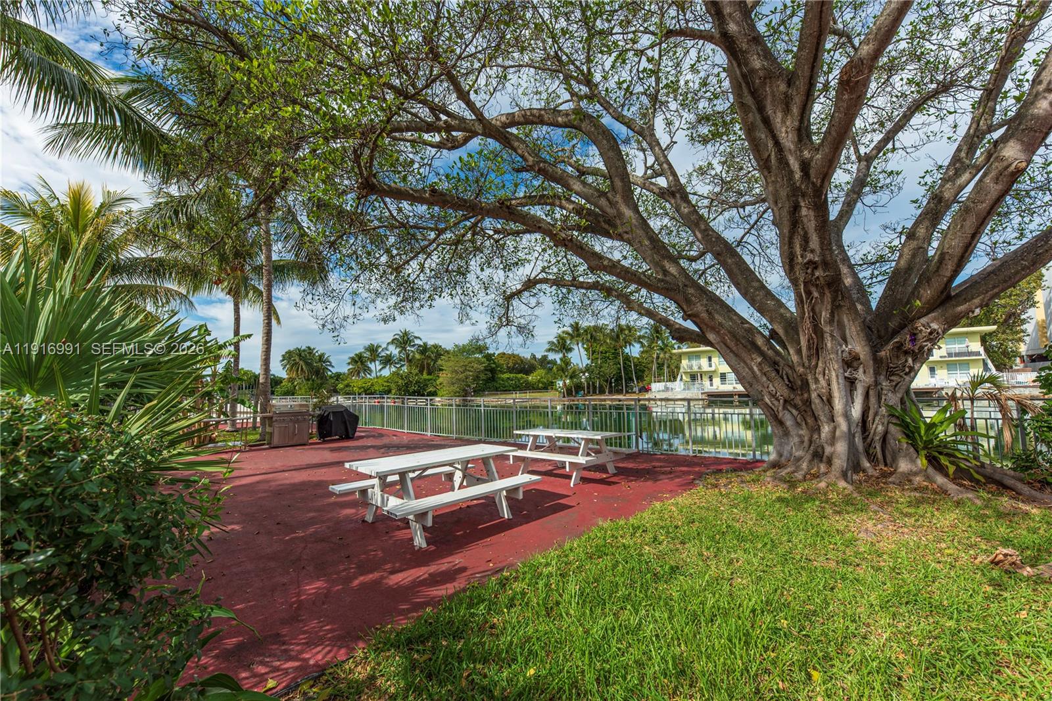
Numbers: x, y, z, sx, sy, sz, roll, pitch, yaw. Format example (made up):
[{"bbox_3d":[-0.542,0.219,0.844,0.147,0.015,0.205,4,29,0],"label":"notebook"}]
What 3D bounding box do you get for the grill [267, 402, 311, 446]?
[{"bbox_3d":[-6.623,2.062,11.519,0.880,1.160,0.600,3,-6,-37],"label":"grill"}]

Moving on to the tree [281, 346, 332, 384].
[{"bbox_3d":[-33.261,3.112,62.000,6.600,7.590,6.000,1,-5,-28],"label":"tree"}]

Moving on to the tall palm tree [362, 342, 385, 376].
[{"bbox_3d":[-32.625,4.093,87.484,4.900,11.591,4.900,1,-5,-20],"label":"tall palm tree"}]

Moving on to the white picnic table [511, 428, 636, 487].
[{"bbox_3d":[0.702,1.769,7.072,1.870,0.740,1.540,-6,-7,43],"label":"white picnic table"}]

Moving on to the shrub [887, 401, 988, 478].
[{"bbox_3d":[6.537,1.403,6.500,1.150,1.150,1.100,-6,-7,44],"label":"shrub"}]

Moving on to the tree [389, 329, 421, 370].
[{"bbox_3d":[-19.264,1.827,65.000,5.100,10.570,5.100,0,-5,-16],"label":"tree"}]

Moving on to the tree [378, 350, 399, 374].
[{"bbox_3d":[-29.367,4.985,87.562,4.500,9.834,4.500,1,-5,-18],"label":"tree"}]

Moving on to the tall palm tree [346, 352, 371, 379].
[{"bbox_3d":[-26.920,3.776,66.000,4.000,7.160,4.000,1,-5,-22],"label":"tall palm tree"}]

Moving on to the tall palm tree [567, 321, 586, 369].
[{"bbox_3d":[8.287,1.136,67.459,4.400,12.152,4.400,-1,-5,7],"label":"tall palm tree"}]

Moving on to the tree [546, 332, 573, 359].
[{"bbox_3d":[5.157,2.094,60.572,4.500,9.616,4.500,-1,-5,5],"label":"tree"}]

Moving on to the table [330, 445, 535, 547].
[{"bbox_3d":[-1.009,1.593,4.758,1.521,0.725,1.890,-6,-7,44],"label":"table"}]

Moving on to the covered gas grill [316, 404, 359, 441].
[{"bbox_3d":[-5.882,2.206,12.794,1.130,1.070,0.640,1,-5,-27],"label":"covered gas grill"}]

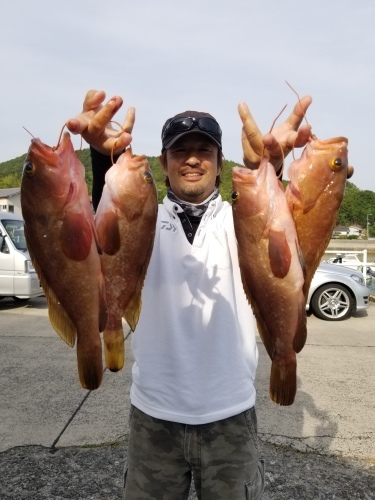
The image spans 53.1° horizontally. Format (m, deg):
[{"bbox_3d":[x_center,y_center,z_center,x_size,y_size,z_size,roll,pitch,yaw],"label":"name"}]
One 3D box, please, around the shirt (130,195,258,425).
[{"bbox_3d":[0.020,0.160,1.130,0.440,0.660,0.270,0,1,0],"label":"shirt"}]

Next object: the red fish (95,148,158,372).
[{"bbox_3d":[-0.109,0.021,0.680,0.120,0.400,0.075,5,0,-30],"label":"red fish"}]

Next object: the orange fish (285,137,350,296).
[{"bbox_3d":[0.215,-0.017,0.690,0.120,0.380,0.075,12,0,-13],"label":"orange fish"}]

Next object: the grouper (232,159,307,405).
[{"bbox_3d":[0.143,0.055,0.660,0.125,0.420,0.080,-6,0,35],"label":"grouper"}]

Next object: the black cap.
[{"bbox_3d":[0.011,-0.335,1.060,0.180,0.135,0.260,0,1,-2],"label":"black cap"}]

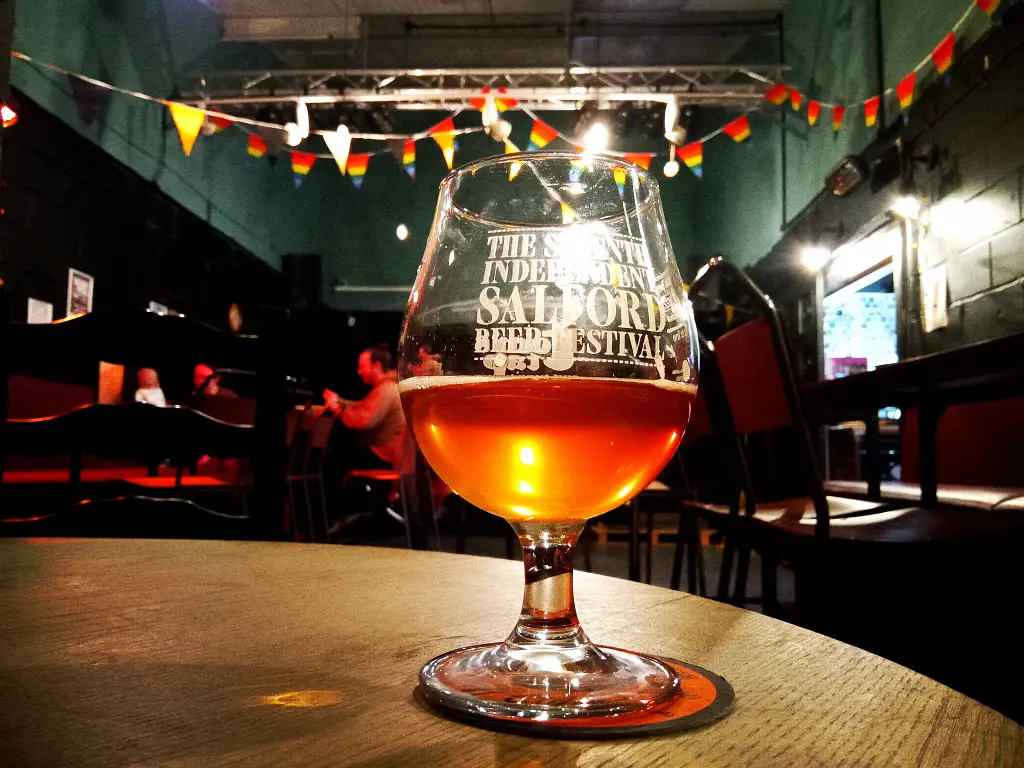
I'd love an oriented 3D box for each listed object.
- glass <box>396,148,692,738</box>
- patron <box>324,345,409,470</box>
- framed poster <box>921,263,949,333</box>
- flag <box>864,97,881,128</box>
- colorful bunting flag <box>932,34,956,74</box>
[{"bbox_3d":[0.011,0.014,0.249,0.089,0.147,0.089,1,-5,-5],"label":"glass"},{"bbox_3d":[-0.892,0.404,5.081,0.610,1.270,0.500,-1,-5,6],"label":"patron"},{"bbox_3d":[1.930,-0.395,3.778,0.020,0.300,0.230,0,-5,3],"label":"framed poster"},{"bbox_3d":[1.874,-1.377,4.296,0.015,0.215,0.180,0,-5,3],"label":"flag"},{"bbox_3d":[1.882,-1.384,3.594,0.015,0.205,0.180,0,-5,3],"label":"colorful bunting flag"}]

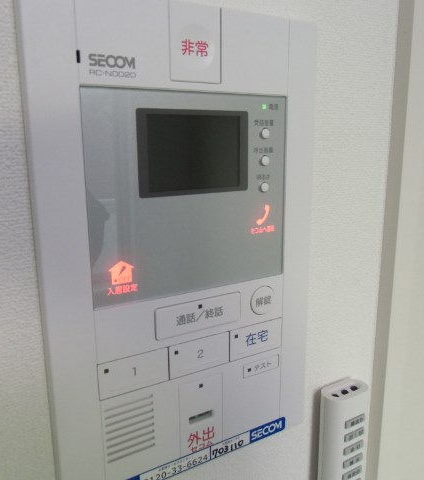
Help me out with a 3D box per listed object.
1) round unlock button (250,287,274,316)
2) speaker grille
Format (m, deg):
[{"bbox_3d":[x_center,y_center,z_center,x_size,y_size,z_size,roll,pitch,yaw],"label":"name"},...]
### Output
[{"bbox_3d":[0.039,0.046,0.333,0.023,0.023,0.005,-8,14,-29],"label":"round unlock button"},{"bbox_3d":[-0.055,0.126,0.297,0.034,0.040,0.004,-8,14,-29],"label":"speaker grille"}]

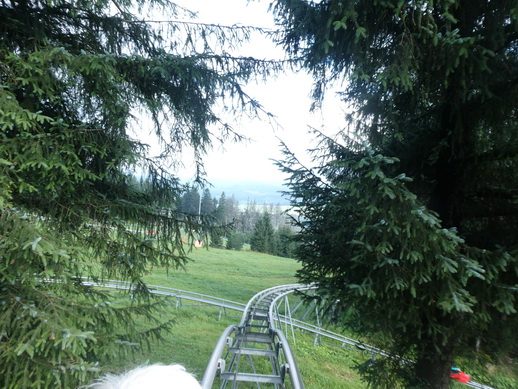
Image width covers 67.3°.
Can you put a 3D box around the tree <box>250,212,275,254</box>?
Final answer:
[{"bbox_3d":[0.550,6.150,62.000,3.800,6.600,3.700,1,1,0],"label":"tree"}]

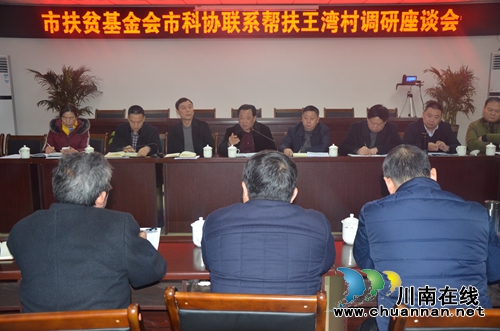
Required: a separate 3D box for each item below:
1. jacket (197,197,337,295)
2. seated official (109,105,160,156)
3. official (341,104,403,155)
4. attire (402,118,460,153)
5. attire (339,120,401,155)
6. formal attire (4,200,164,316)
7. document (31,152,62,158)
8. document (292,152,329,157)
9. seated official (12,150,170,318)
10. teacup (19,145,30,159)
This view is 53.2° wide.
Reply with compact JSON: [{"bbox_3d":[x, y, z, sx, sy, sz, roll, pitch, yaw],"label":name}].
[{"bbox_3d":[0.060,0.381,1.658,0.490,0.580,0.480,0,9,0],"label":"jacket"},{"bbox_3d":[-1.198,-0.003,5.275,0.540,1.240,0.720,0,10,0],"label":"seated official"},{"bbox_3d":[1.240,-0.002,5.224,0.630,1.230,0.720,1,10,5],"label":"official"},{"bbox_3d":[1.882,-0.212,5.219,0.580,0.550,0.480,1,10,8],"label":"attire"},{"bbox_3d":[1.242,-0.175,5.184,0.620,0.580,0.450,0,9,3],"label":"attire"},{"bbox_3d":[-0.518,0.398,1.610,0.550,0.620,0.500,1,9,8],"label":"formal attire"},{"bbox_3d":[-2.016,-0.102,4.942,0.320,0.020,0.240,0,9,0],"label":"document"},{"bbox_3d":[0.611,-0.117,5.041,0.350,0.016,0.250,0,10,0],"label":"document"},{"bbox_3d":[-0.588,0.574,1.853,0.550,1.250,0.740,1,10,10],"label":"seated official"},{"bbox_3d":[-2.232,-0.144,4.952,0.106,0.130,0.088,0,10,0],"label":"teacup"}]

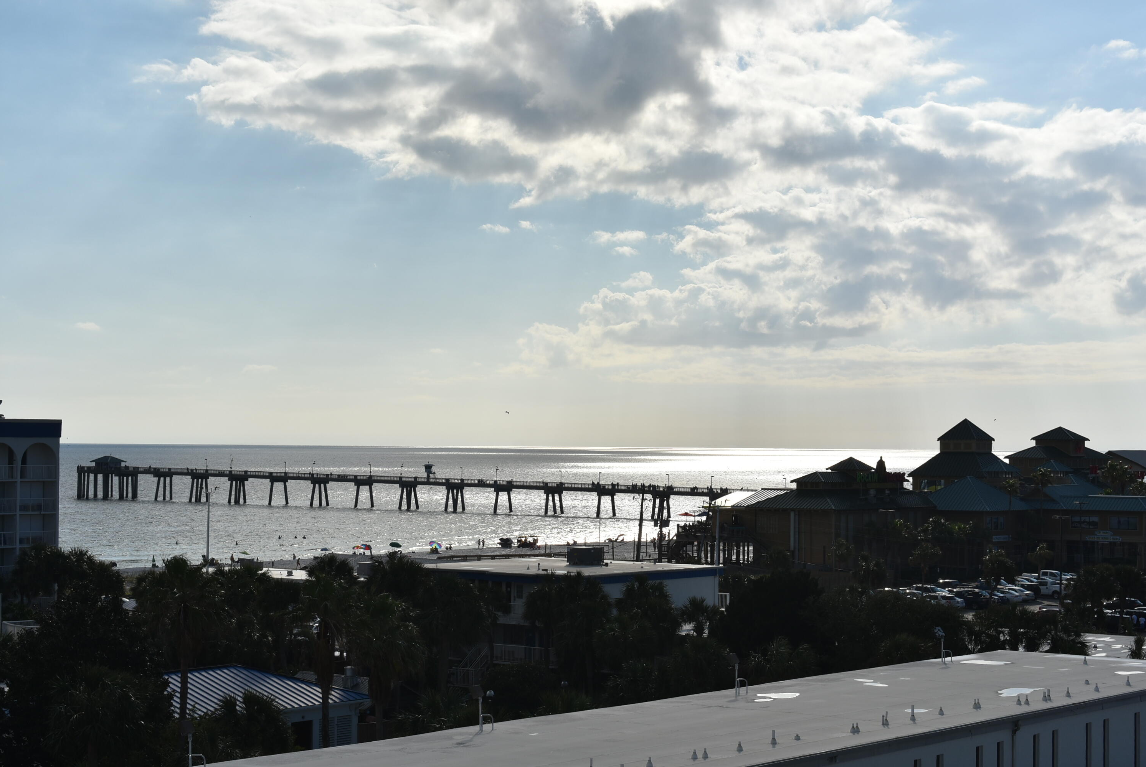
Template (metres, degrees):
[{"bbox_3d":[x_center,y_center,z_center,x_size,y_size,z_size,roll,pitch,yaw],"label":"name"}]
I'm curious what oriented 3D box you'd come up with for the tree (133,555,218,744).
[{"bbox_3d":[-19.342,13.943,112.000,4.100,11.141,4.100,0,-1,0],"label":"tree"}]

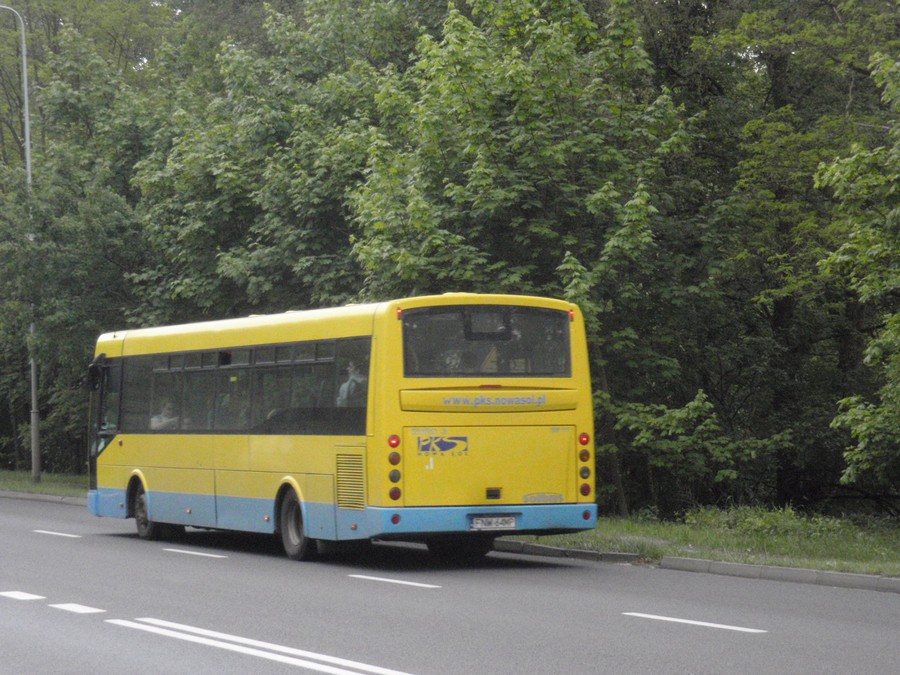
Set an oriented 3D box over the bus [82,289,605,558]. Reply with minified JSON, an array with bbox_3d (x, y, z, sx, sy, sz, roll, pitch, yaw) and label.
[{"bbox_3d":[-1.692,1.095,31.394,2.520,2.843,10.272,0,-2,-25],"label":"bus"}]

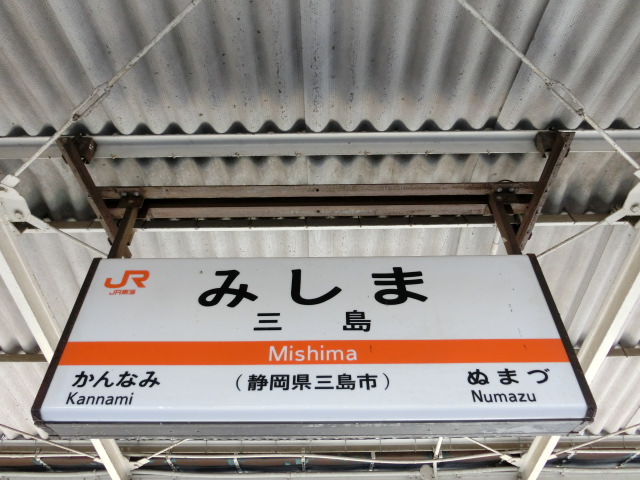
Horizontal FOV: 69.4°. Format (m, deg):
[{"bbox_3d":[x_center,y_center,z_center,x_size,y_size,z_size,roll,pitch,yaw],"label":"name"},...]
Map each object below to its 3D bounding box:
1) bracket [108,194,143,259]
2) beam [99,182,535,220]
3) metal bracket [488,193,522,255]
[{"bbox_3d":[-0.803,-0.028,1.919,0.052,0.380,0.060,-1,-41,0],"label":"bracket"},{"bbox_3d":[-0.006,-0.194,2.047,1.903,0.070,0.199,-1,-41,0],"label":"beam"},{"bbox_3d":[0.769,-0.042,1.910,0.052,0.380,0.060,-1,-41,0],"label":"metal bracket"}]

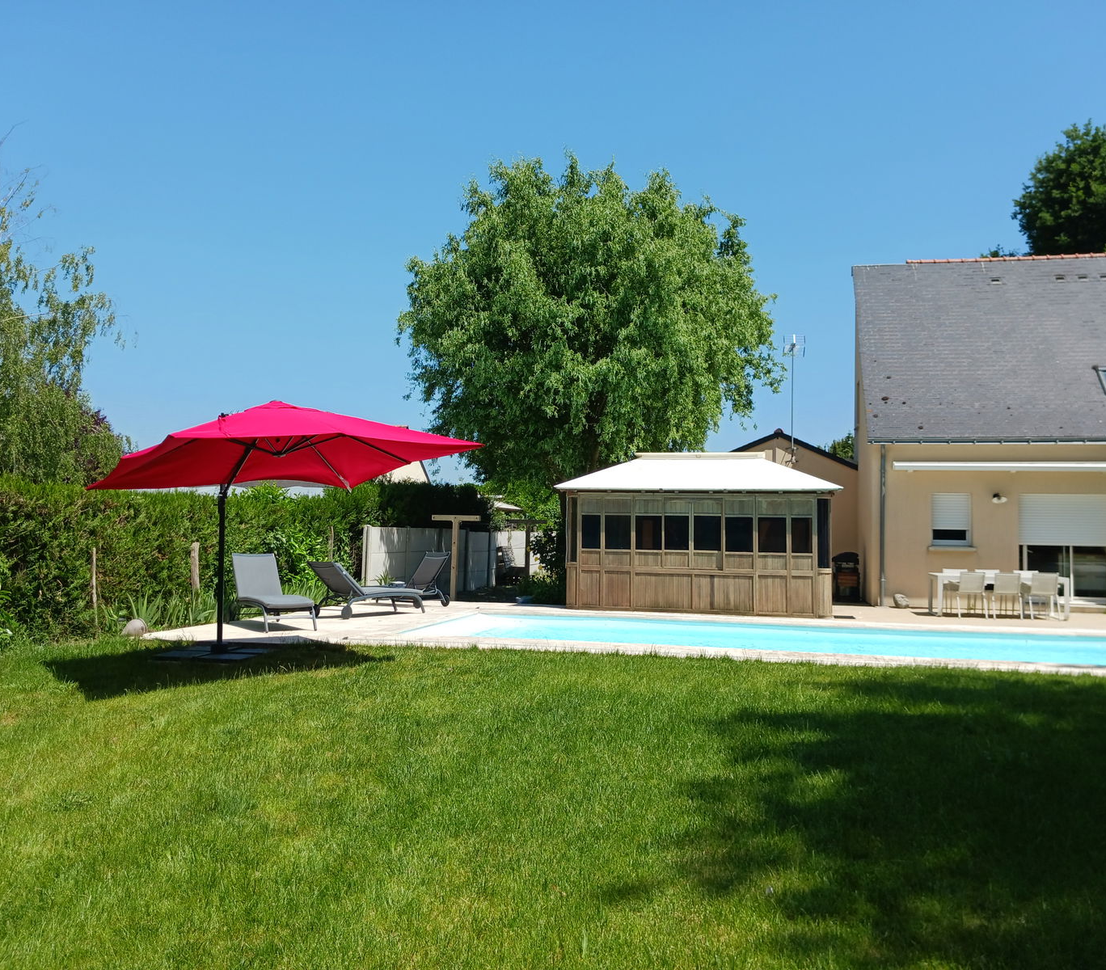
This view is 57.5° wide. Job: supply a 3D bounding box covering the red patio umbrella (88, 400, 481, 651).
[{"bbox_3d":[-2.950,0.500,10.720,3.100,2.750,3.300,2,-3,-37],"label":"red patio umbrella"}]

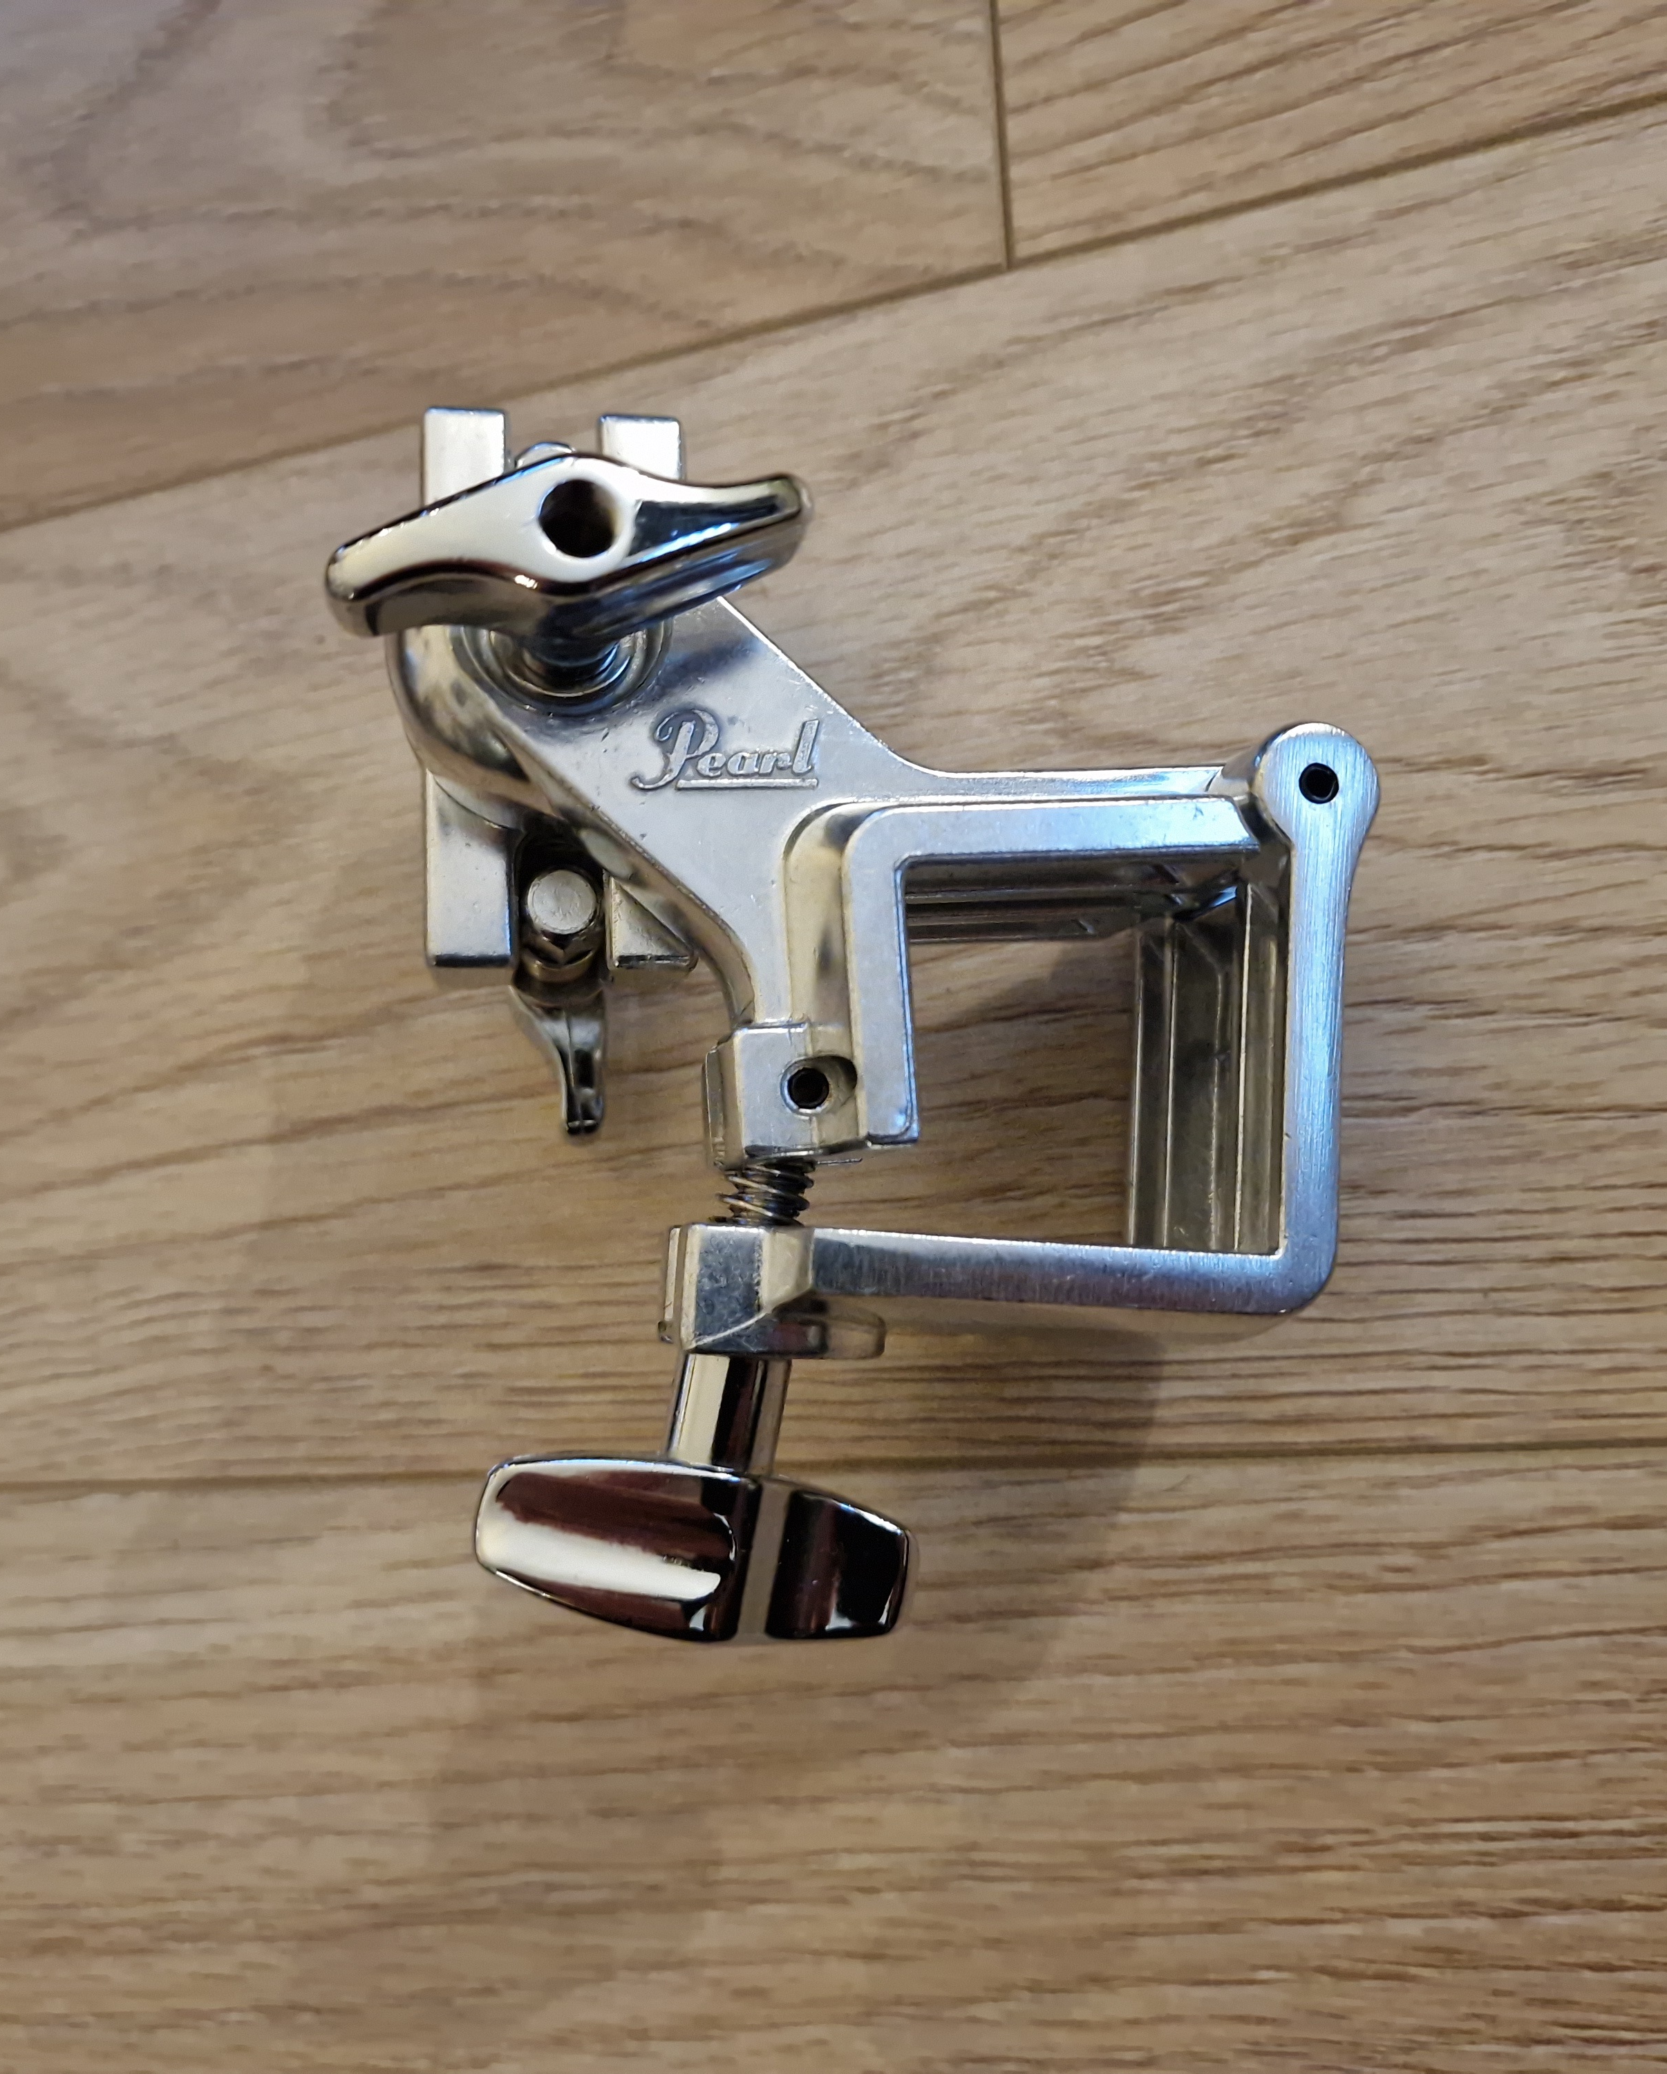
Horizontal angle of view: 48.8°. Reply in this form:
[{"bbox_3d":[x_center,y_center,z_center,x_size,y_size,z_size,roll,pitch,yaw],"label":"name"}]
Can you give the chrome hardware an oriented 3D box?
[{"bbox_3d":[0.005,-0.006,0.209,0.104,0.095,0.145,-1,81,-3],"label":"chrome hardware"}]

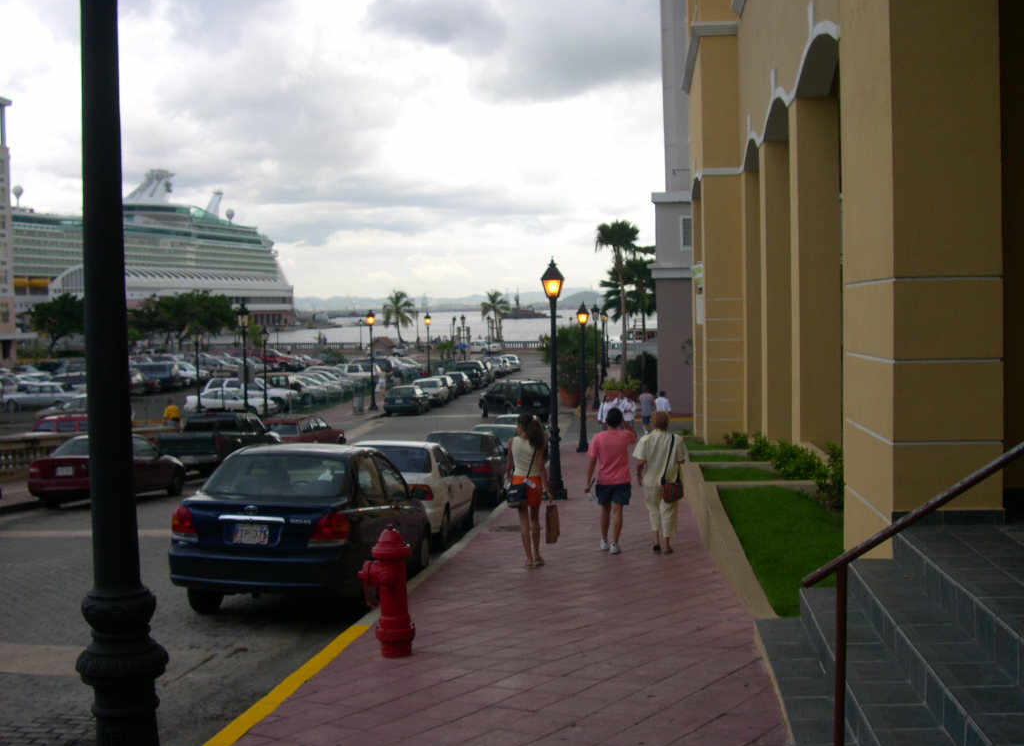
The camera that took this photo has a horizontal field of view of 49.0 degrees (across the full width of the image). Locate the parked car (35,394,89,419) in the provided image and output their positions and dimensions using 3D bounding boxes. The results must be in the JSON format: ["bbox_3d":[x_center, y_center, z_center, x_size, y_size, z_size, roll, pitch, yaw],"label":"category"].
[{"bbox_3d":[-18.900,1.560,49.500,4.350,1.400,1.700,-1,3,7],"label":"parked car"}]

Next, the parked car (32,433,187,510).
[{"bbox_3d":[-8.254,1.973,23.400,1.680,1.370,4.250,-1,0,5],"label":"parked car"}]

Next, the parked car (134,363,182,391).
[{"bbox_3d":[-25.037,0.172,77.000,4.600,1.850,1.850,-1,3,7],"label":"parked car"}]

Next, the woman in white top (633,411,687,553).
[{"bbox_3d":[1.680,1.241,12.800,0.580,1.611,0.400,-1,3,6],"label":"woman in white top"}]

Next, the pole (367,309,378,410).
[{"bbox_3d":[-6.937,-0.605,55.369,0.450,4.950,0.450,-1,3,6],"label":"pole"}]

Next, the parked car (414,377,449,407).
[{"bbox_3d":[-4.397,1.140,63.501,1.690,1.400,4.300,-1,2,6],"label":"parked car"}]

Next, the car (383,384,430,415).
[{"bbox_3d":[-5.131,1.378,56.654,1.670,1.380,4.200,-1,1,6],"label":"car"}]

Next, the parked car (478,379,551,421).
[{"bbox_3d":[0.080,1.174,47.967,1.780,1.700,4.600,-3,2,-22],"label":"parked car"}]

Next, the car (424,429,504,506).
[{"bbox_3d":[-0.891,1.763,22.115,1.690,1.350,4.500,-1,-1,6],"label":"car"}]

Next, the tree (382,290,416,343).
[{"bbox_3d":[-12.810,-6.149,128.000,3.700,6.500,3.700,-1,3,0],"label":"tree"}]

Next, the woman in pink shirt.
[{"bbox_3d":[1.098,1.176,12.357,0.570,1.610,0.360,-1,3,6],"label":"woman in pink shirt"}]

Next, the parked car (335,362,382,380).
[{"bbox_3d":[-9.384,0.223,72.500,4.400,1.680,1.780,-1,3,8],"label":"parked car"}]

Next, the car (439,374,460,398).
[{"bbox_3d":[-4.250,0.708,68.500,1.700,1.400,4.400,-1,2,7],"label":"car"}]

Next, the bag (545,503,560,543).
[{"bbox_3d":[0.434,1.613,12.050,0.140,0.420,0.280,-1,3,6],"label":"bag"}]

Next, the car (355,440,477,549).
[{"bbox_3d":[-1.520,1.655,16.350,1.700,1.390,4.400,1,-1,6],"label":"car"}]

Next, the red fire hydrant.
[{"bbox_3d":[-0.853,1.497,7.700,0.400,0.900,0.340,-1,3,7],"label":"red fire hydrant"}]

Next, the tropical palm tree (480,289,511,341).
[{"bbox_3d":[-2.148,-7.129,149.788,4.000,8.000,4.000,-1,3,6],"label":"tropical palm tree"}]

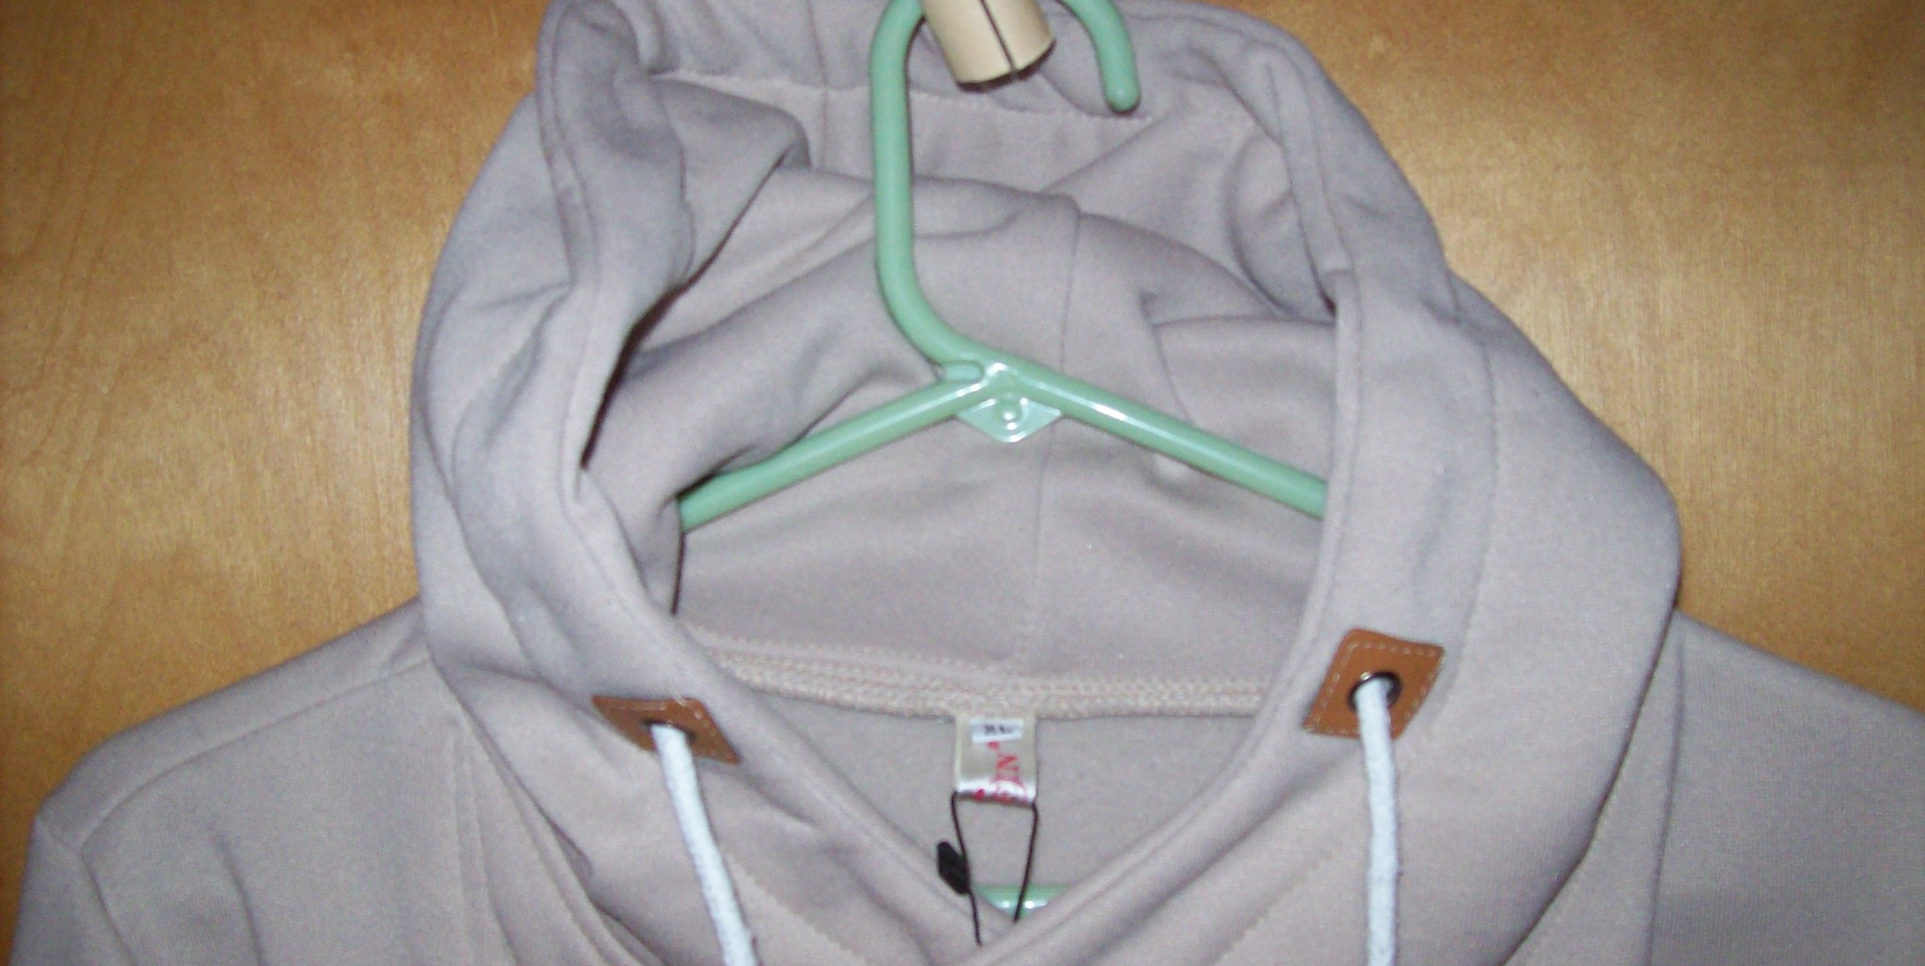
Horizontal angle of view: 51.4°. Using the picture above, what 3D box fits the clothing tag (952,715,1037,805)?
[{"bbox_3d":[0.008,0.068,0.495,0.021,0.023,0.003,-1,16,0],"label":"clothing tag"}]

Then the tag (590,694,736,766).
[{"bbox_3d":[-0.067,0.056,0.455,0.026,0.026,0.003,-3,46,15],"label":"tag"}]

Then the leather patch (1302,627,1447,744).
[{"bbox_3d":[0.094,0.046,0.455,0.026,0.027,0.003,13,22,-20],"label":"leather patch"}]

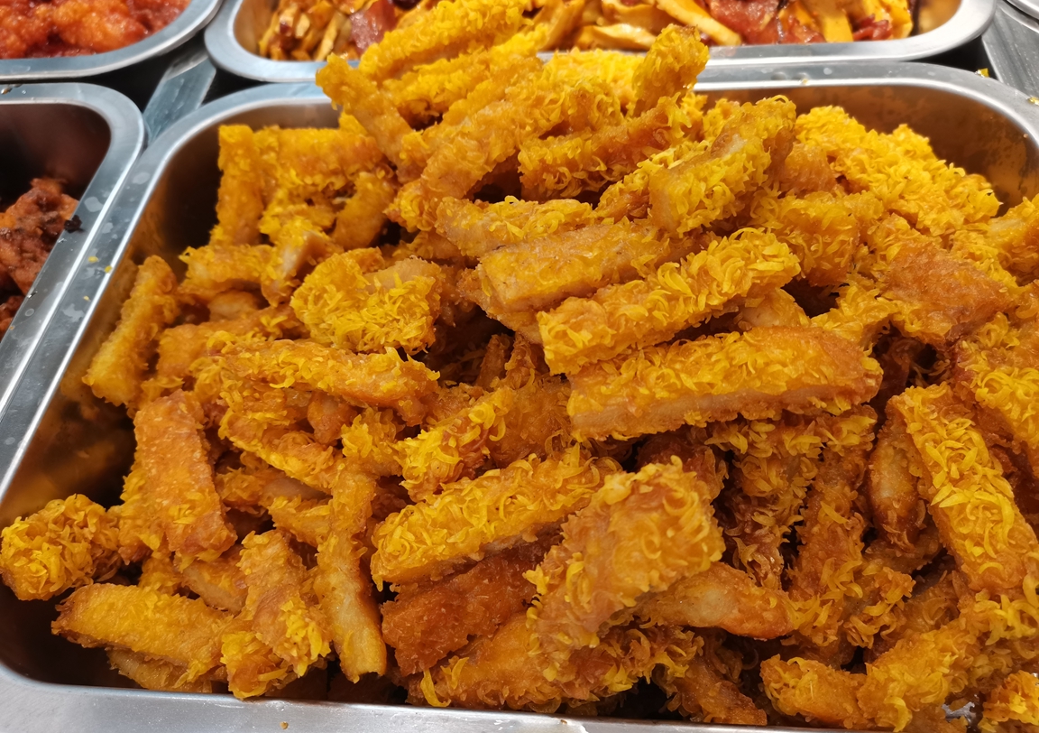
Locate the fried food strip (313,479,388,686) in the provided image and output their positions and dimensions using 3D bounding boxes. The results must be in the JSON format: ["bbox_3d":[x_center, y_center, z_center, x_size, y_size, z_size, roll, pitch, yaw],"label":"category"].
[{"bbox_3d":[-0.057,0.072,0.267,0.016,0.015,0.061,-8,71,1],"label":"fried food strip"}]

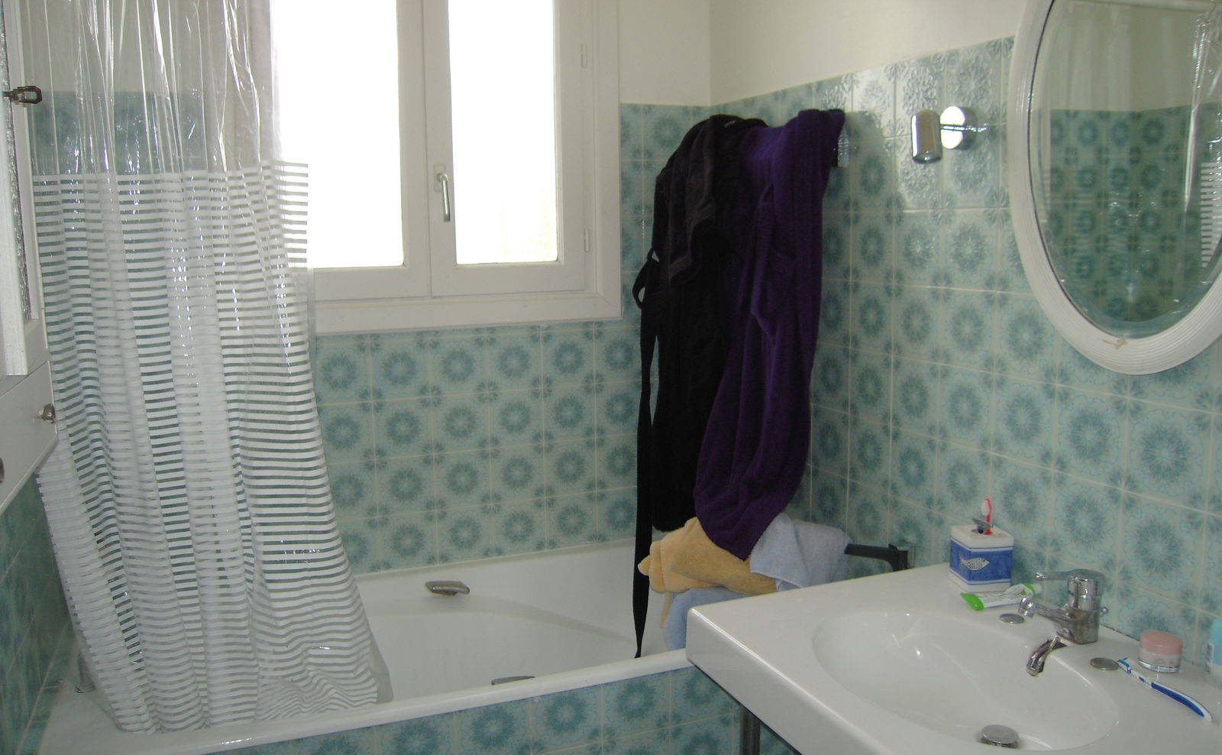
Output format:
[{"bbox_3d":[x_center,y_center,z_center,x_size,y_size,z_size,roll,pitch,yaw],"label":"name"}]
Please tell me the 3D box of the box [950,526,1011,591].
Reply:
[{"bbox_3d":[0.680,0.334,1.823,0.082,0.099,0.080,-2,8,-8],"label":"box"}]

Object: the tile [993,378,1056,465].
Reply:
[{"bbox_3d":[0.746,0.076,1.790,0.010,0.150,0.150,-4,9,-21],"label":"tile"}]

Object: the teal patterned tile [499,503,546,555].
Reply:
[{"bbox_3d":[-0.249,0.409,2.700,0.150,0.150,0.010,-4,9,-21],"label":"teal patterned tile"}]

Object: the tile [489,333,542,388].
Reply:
[{"bbox_3d":[-0.258,-0.040,2.635,0.150,0.150,0.010,-4,9,-21],"label":"tile"}]

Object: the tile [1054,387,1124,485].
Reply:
[{"bbox_3d":[0.810,0.097,1.671,0.010,0.151,0.149,-4,9,-21],"label":"tile"}]

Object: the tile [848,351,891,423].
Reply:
[{"bbox_3d":[0.574,0.019,2.176,0.010,0.150,0.150,-4,9,-21],"label":"tile"}]

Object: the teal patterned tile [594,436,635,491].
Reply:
[{"bbox_3d":[0.030,0.238,2.788,0.150,0.150,0.010,-4,9,-21],"label":"teal patterned tile"}]

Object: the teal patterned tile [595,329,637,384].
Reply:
[{"bbox_3d":[0.024,-0.061,2.741,0.150,0.150,0.010,-4,9,-21],"label":"teal patterned tile"}]

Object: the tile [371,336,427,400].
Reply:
[{"bbox_3d":[-0.541,-0.021,2.541,0.149,0.151,0.010,-4,9,-21],"label":"tile"}]

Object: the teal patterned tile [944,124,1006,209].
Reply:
[{"bbox_3d":[0.684,-0.391,1.865,0.010,0.150,0.150,-4,9,-21],"label":"teal patterned tile"}]

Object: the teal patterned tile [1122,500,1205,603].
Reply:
[{"bbox_3d":[0.839,0.258,1.507,0.010,0.150,0.150,-4,9,-21],"label":"teal patterned tile"}]

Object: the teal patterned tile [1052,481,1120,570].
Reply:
[{"bbox_3d":[0.791,0.242,1.645,0.010,0.150,0.150,-4,9,-21],"label":"teal patterned tile"}]

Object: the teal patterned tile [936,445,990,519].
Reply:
[{"bbox_3d":[0.686,0.206,1.920,0.010,0.150,0.150,-4,9,-21],"label":"teal patterned tile"}]

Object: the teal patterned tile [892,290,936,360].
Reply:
[{"bbox_3d":[0.622,-0.108,2.010,0.010,0.148,0.148,-4,9,-21],"label":"teal patterned tile"}]

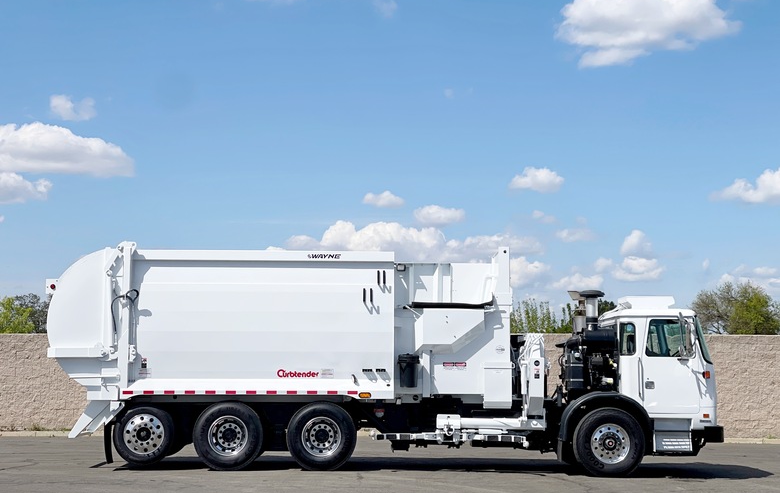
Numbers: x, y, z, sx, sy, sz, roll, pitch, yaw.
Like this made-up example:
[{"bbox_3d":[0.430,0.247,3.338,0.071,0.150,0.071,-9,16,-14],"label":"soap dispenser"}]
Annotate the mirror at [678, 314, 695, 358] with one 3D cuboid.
[{"bbox_3d":[4.523,1.358,22.000,0.200,0.700,0.240,1,-5,-4],"label":"mirror"}]

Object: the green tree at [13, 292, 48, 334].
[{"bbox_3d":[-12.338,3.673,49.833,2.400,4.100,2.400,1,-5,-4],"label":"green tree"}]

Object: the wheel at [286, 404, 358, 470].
[{"bbox_3d":[-1.036,2.877,21.870,1.045,1.045,0.280,1,-5,-4],"label":"wheel"}]

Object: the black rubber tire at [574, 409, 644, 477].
[{"bbox_3d":[3.376,3.014,22.150,1.060,1.060,0.300,1,-5,-4],"label":"black rubber tire"}]

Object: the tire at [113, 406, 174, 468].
[{"bbox_3d":[-3.687,2.841,21.640,0.920,0.920,0.260,1,-5,-4],"label":"tire"}]

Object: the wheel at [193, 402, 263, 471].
[{"bbox_3d":[-2.434,2.859,21.760,1.045,1.045,0.280,1,-5,-4],"label":"wheel"}]

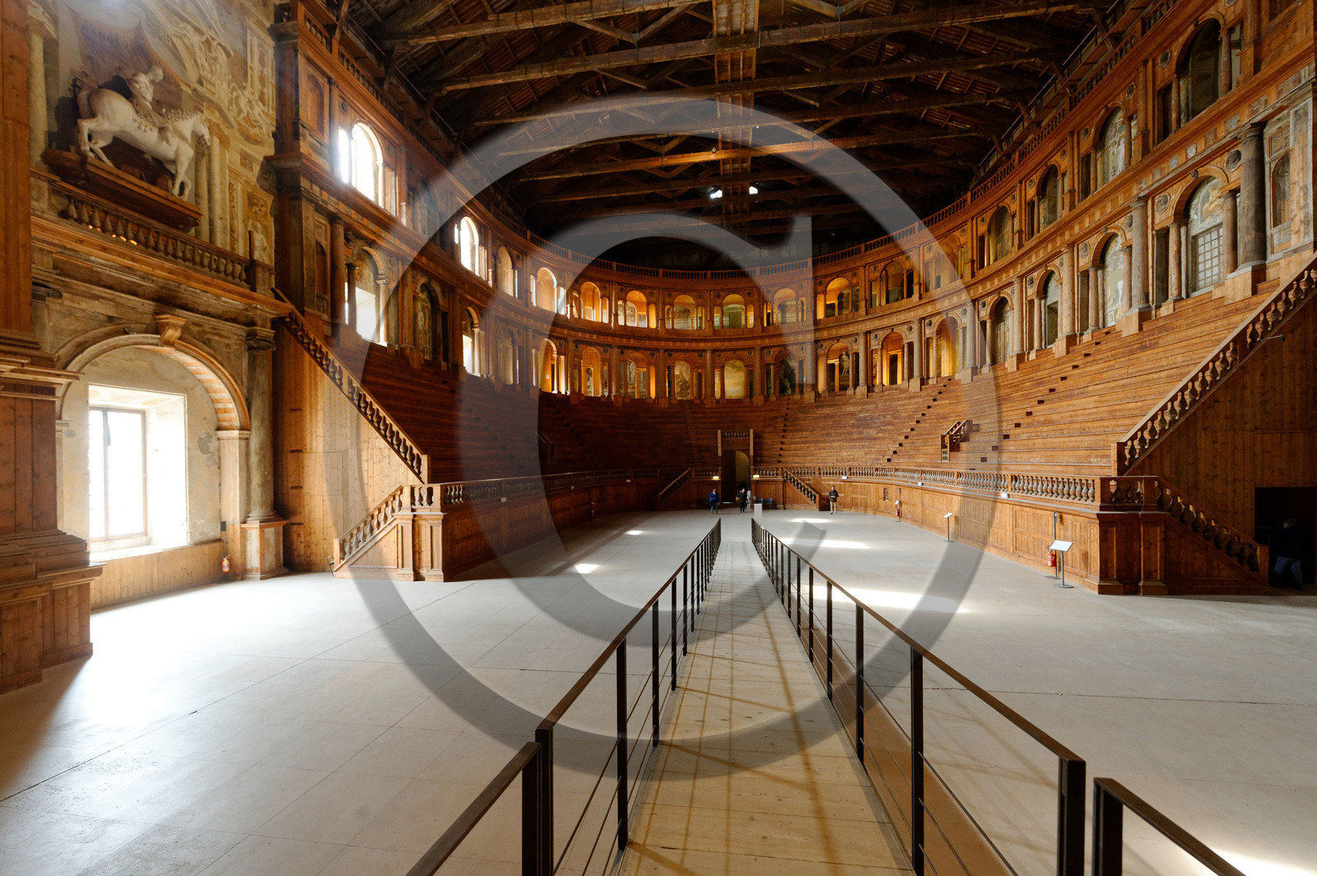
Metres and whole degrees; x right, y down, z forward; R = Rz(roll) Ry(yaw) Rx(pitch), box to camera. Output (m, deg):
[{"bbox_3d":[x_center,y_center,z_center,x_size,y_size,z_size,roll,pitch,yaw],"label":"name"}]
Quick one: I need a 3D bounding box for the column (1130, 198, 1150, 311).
[{"bbox_3d":[17.040,-6.522,18.109,0.600,3.900,0.600,-1,-1,9],"label":"column"}]

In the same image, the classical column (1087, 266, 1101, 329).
[{"bbox_3d":[18.045,-5.814,21.200,0.460,2.620,0.460,0,-2,10],"label":"classical column"}]

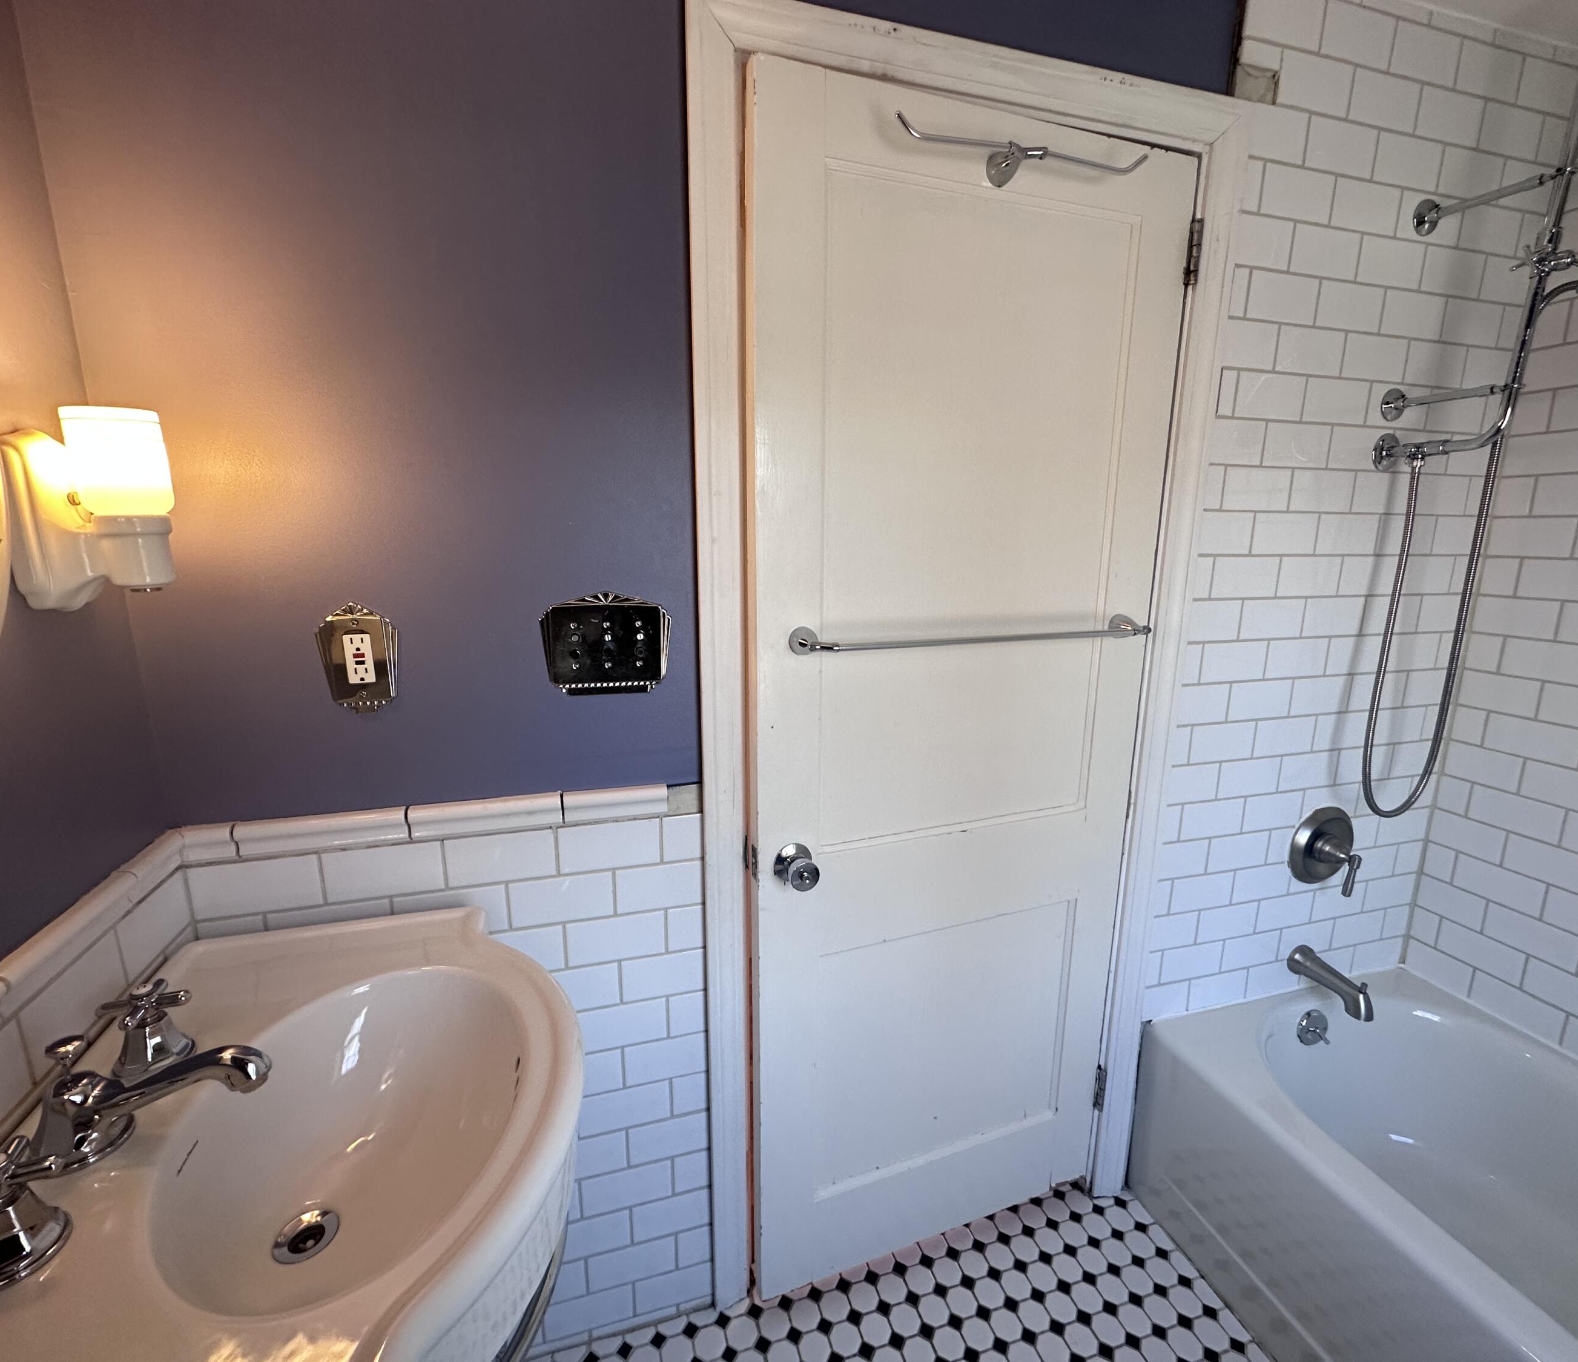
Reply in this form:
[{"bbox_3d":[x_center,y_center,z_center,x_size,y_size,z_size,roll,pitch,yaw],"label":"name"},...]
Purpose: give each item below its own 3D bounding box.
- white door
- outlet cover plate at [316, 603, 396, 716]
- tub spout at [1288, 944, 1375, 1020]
[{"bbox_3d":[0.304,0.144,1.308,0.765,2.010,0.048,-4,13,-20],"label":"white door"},{"bbox_3d":[-0.570,-0.029,0.978,0.096,0.150,0.014,-3,13,-17],"label":"outlet cover plate"},{"bbox_3d":[1.158,0.642,1.554,0.070,0.090,0.160,-3,13,-17],"label":"tub spout"}]

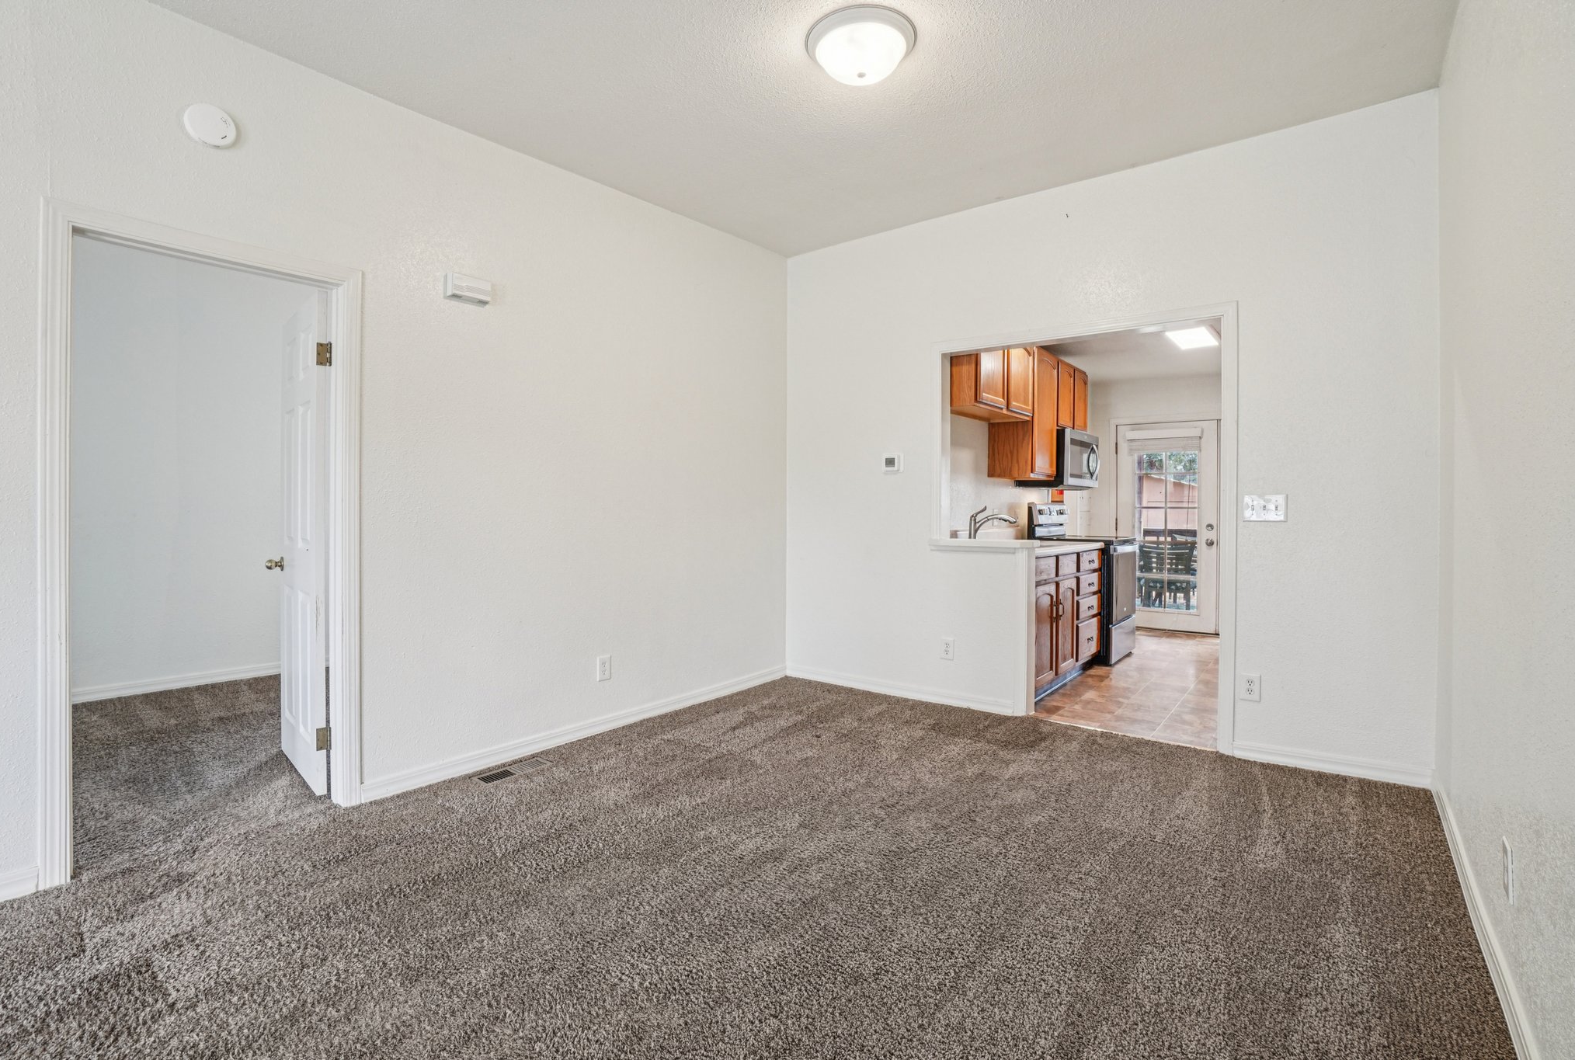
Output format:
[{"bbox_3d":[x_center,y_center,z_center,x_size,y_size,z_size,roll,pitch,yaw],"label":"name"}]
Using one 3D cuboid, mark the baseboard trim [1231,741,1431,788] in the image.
[{"bbox_3d":[2.320,1.010,2.855,0.665,0.077,0.014,1,2,35],"label":"baseboard trim"}]

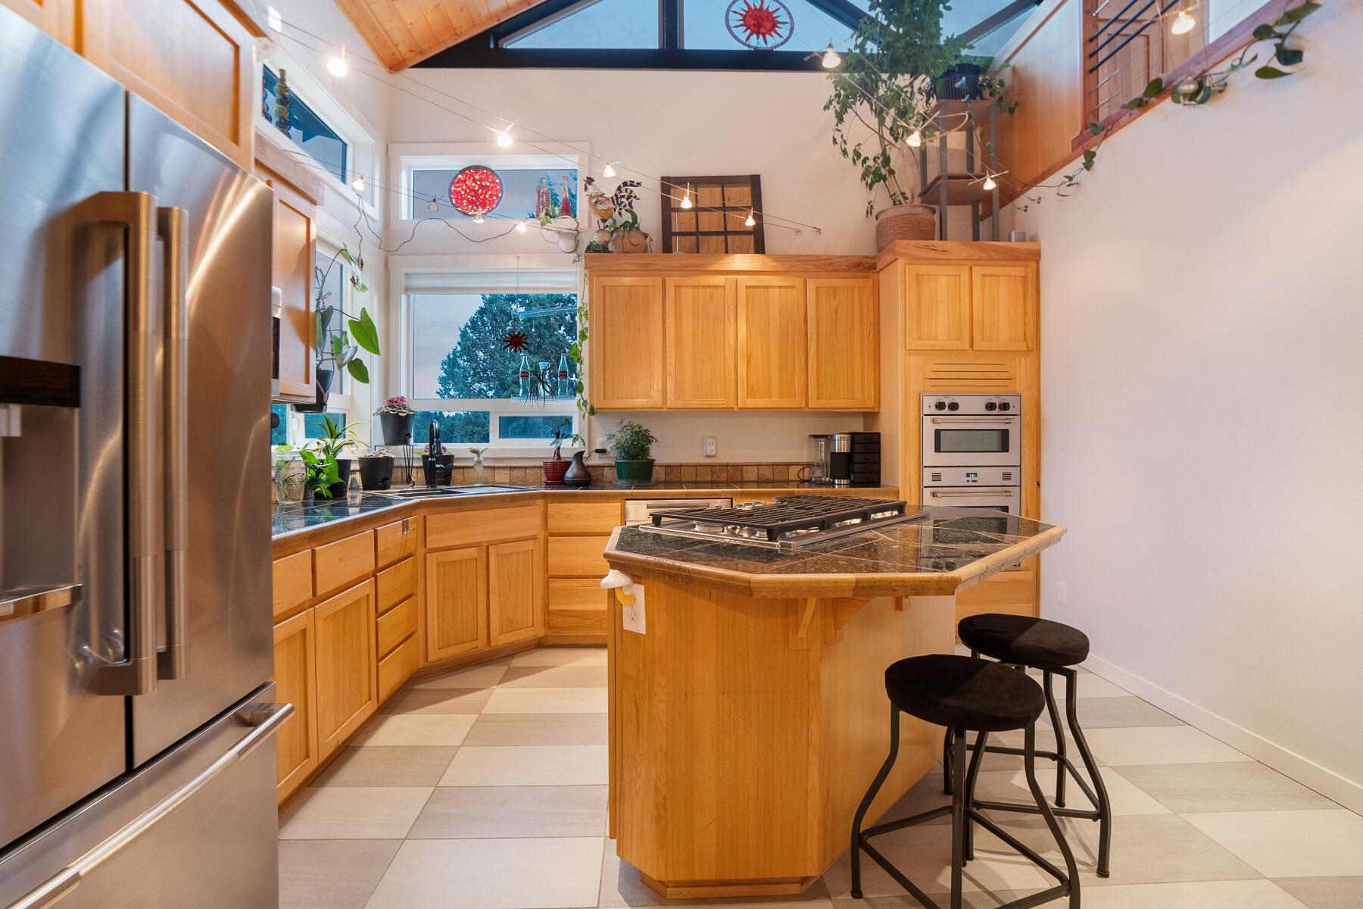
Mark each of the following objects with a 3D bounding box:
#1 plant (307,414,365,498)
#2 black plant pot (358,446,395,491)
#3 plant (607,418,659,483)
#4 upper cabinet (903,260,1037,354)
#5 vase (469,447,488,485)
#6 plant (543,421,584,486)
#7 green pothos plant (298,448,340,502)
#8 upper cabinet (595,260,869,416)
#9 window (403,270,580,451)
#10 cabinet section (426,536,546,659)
[{"bbox_3d":[-1.723,0.005,3.020,0.250,0.405,0.230,0,1,-2],"label":"plant"},{"bbox_3d":[-1.753,0.083,3.480,0.188,0.245,0.188,0,1,-2],"label":"black plant pot"},{"bbox_3d":[-0.315,-0.016,3.818,0.326,0.411,0.300,0,1,-2],"label":"plant"},{"bbox_3d":[1.667,-0.860,3.810,0.765,0.535,0.580,0,1,-2],"label":"upper cabinet"},{"bbox_3d":[-1.296,0.071,3.860,0.108,0.232,0.100,0,1,-2],"label":"vase"},{"bbox_3d":[-0.744,-0.003,3.810,0.250,0.400,0.220,0,1,-2],"label":"plant"},{"bbox_3d":[-1.606,0.092,2.699,0.173,0.231,0.200,0,1,-2],"label":"green pothos plant"},{"bbox_3d":[0.306,-0.743,3.890,1.780,0.960,0.340,0,1,-2],"label":"upper cabinet"},{"bbox_3d":[-1.248,-0.619,4.020,1.170,1.190,0.100,0,1,-2],"label":"window"},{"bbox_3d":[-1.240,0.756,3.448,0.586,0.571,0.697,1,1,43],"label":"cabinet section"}]

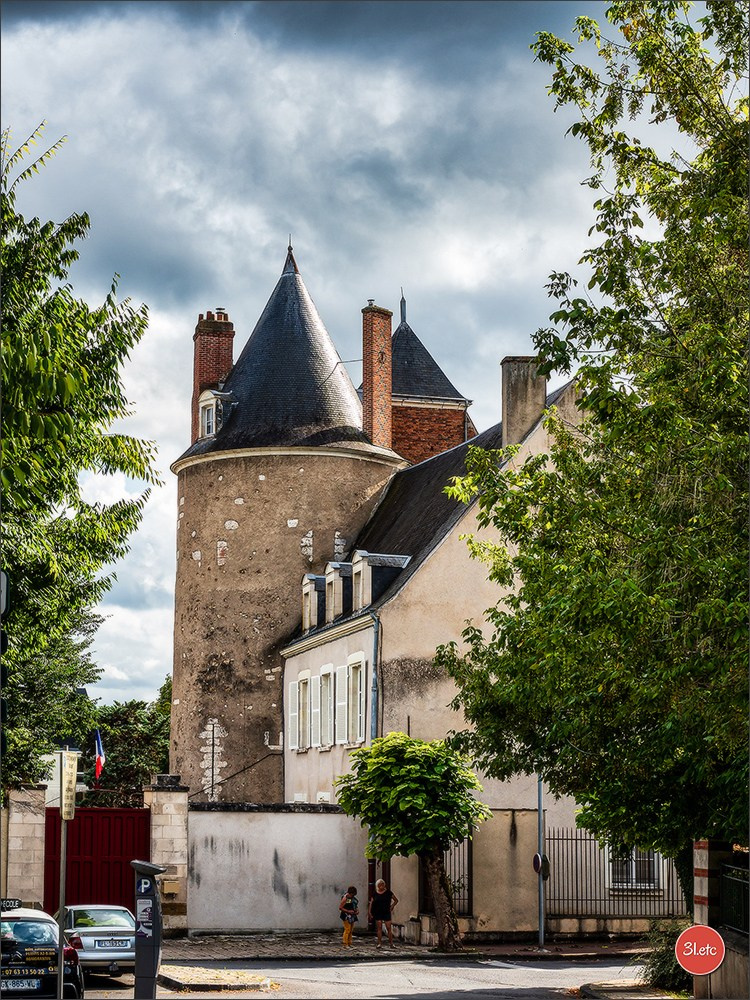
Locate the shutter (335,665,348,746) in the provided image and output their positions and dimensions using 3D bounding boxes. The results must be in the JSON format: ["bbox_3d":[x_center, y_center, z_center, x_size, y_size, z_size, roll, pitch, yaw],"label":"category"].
[{"bbox_3d":[-0.892,5.596,48.770,0.070,2.089,0.580,5,-11,-27],"label":"shutter"}]

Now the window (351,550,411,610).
[{"bbox_3d":[0.282,2.217,48.655,1.600,1.636,1.000,3,-11,-18],"label":"window"}]

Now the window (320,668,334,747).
[{"bbox_3d":[-1.341,5.870,50.309,0.220,2.099,1.300,3,-11,-18],"label":"window"}]

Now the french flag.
[{"bbox_3d":[-7.896,7.320,51.518,0.360,1.482,0.300,0,-10,0],"label":"french flag"}]

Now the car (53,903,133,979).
[{"bbox_3d":[-5.292,8.554,34.635,1.770,1.430,4.540,3,-11,-14],"label":"car"}]

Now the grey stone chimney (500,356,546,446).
[{"bbox_3d":[4.115,-2.581,49.769,1.233,2.759,0.550,3,-11,-18],"label":"grey stone chimney"}]

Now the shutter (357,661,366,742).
[{"bbox_3d":[-0.341,5.277,47.019,0.070,2.118,0.580,2,-10,-10],"label":"shutter"}]

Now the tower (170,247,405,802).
[{"bbox_3d":[-2.940,2.305,60.041,7.913,22.527,7.913,0,-10,0],"label":"tower"}]

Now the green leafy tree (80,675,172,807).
[{"bbox_3d":[-8.362,9.795,60.217,4.000,7.846,4.000,0,-10,0],"label":"green leafy tree"}]

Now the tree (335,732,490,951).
[{"bbox_3d":[0.878,7.924,41.757,3.651,4.924,3.651,0,-10,0],"label":"tree"}]

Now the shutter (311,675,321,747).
[{"bbox_3d":[-1.680,6.044,51.185,0.070,1.993,0.580,5,-11,-27],"label":"shutter"}]

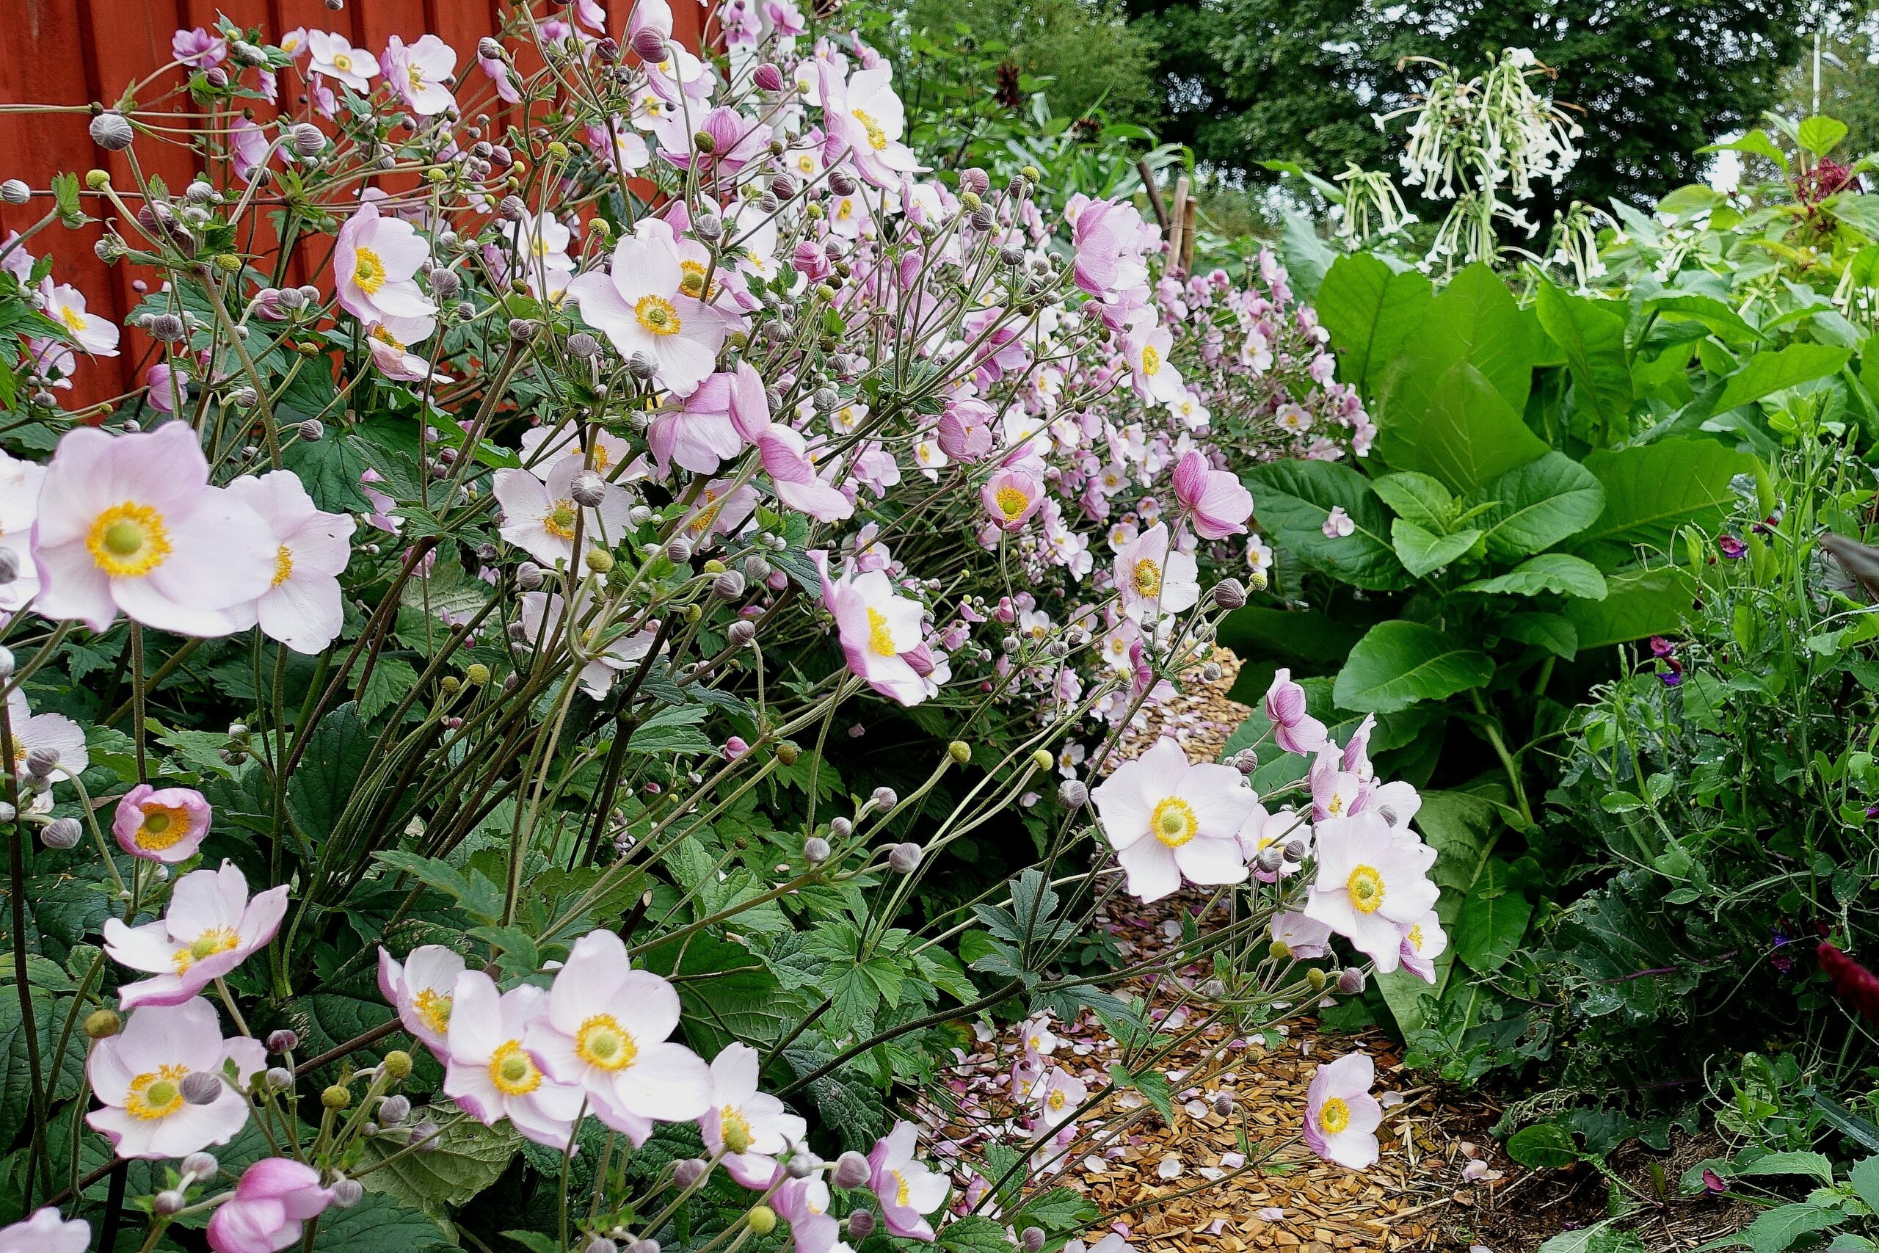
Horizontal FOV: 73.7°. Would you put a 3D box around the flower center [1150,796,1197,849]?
[{"bbox_3d":[0.097,0.081,0.521,0.021,0.021,0.010,-2,-9,-3],"label":"flower center"}]

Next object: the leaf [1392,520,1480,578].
[{"bbox_3d":[0.970,-0.153,2.450,0.165,0.070,0.190,0,25,21],"label":"leaf"}]

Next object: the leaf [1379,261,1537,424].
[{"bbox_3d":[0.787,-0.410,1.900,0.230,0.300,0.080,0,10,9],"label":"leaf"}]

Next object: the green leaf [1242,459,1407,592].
[{"bbox_3d":[0.615,-0.160,2.000,0.260,0.190,0.050,25,-30,6],"label":"green leaf"}]

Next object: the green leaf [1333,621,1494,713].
[{"bbox_3d":[0.713,0.063,1.880,0.245,0.050,0.135,-15,51,-14],"label":"green leaf"}]

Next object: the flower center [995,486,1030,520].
[{"bbox_3d":[0.042,-0.071,0.731,0.021,0.021,0.010,-3,-30,-8],"label":"flower center"}]

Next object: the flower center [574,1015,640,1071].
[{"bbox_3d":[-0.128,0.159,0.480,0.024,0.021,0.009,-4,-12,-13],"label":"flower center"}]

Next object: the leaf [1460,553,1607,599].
[{"bbox_3d":[1.155,-0.100,2.450,0.270,0.050,0.130,7,28,18],"label":"leaf"}]

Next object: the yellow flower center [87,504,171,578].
[{"bbox_3d":[-0.234,-0.025,0.361,0.021,0.021,0.010,-8,3,-33],"label":"yellow flower center"}]

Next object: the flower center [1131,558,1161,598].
[{"bbox_3d":[0.116,-0.027,0.711,0.022,0.022,0.010,-8,3,-31],"label":"flower center"}]

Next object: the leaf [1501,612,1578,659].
[{"bbox_3d":[0.946,0.015,1.980,0.125,0.030,0.080,18,42,18],"label":"leaf"}]

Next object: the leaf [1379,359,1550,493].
[{"bbox_3d":[0.887,-0.321,2.100,0.250,0.250,0.060,-3,6,0],"label":"leaf"}]

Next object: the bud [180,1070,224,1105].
[{"bbox_3d":[-0.279,0.175,0.475,0.015,0.013,0.013,-9,0,-12],"label":"bud"}]

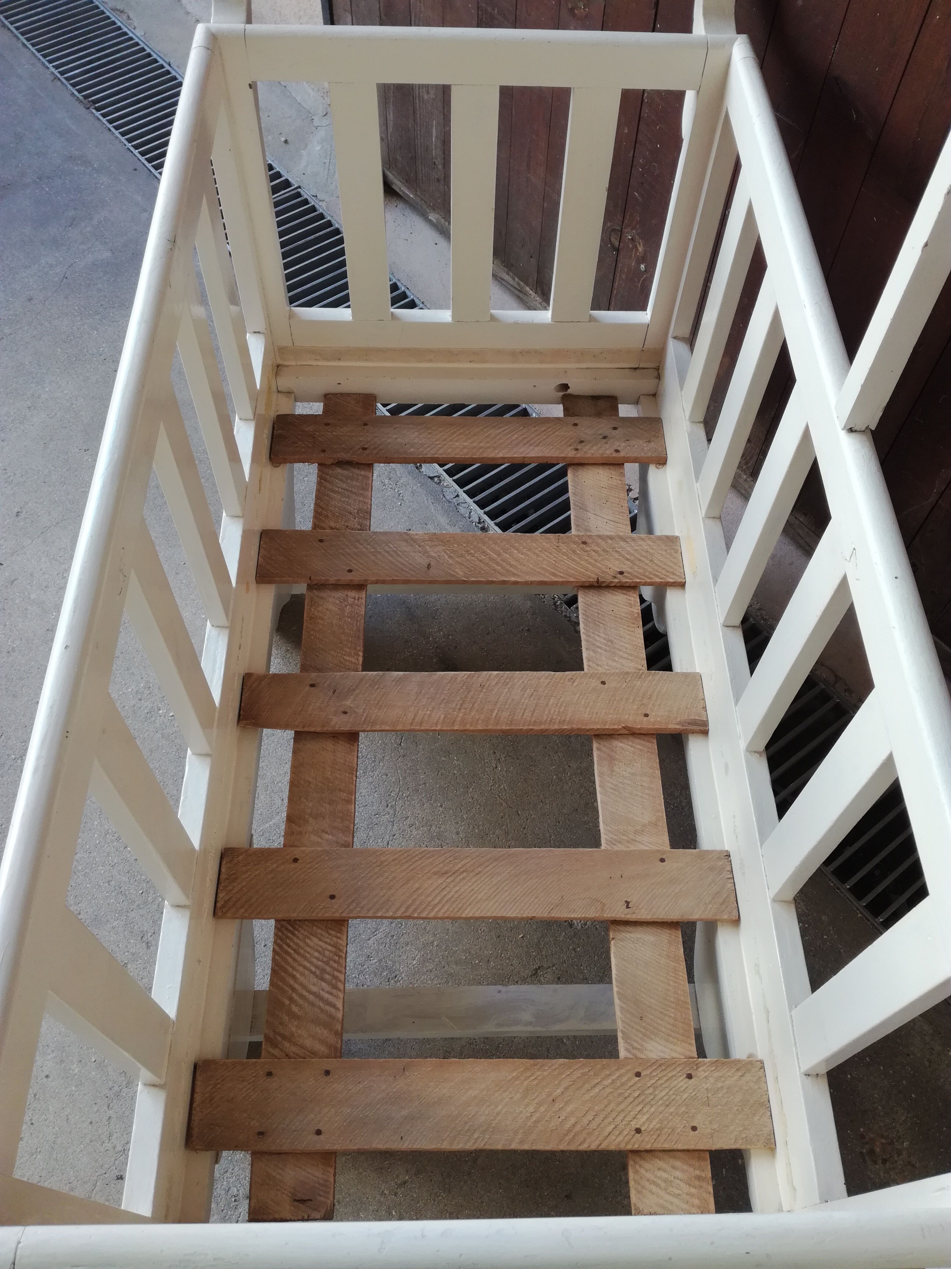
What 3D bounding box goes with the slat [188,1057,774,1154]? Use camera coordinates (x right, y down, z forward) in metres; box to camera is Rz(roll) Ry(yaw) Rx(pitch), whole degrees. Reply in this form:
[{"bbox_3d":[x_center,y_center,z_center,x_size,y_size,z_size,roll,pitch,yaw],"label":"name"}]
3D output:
[{"bbox_3d":[0.007,0.490,1.032,0.600,0.011,0.085,0,58,-1],"label":"slat"}]

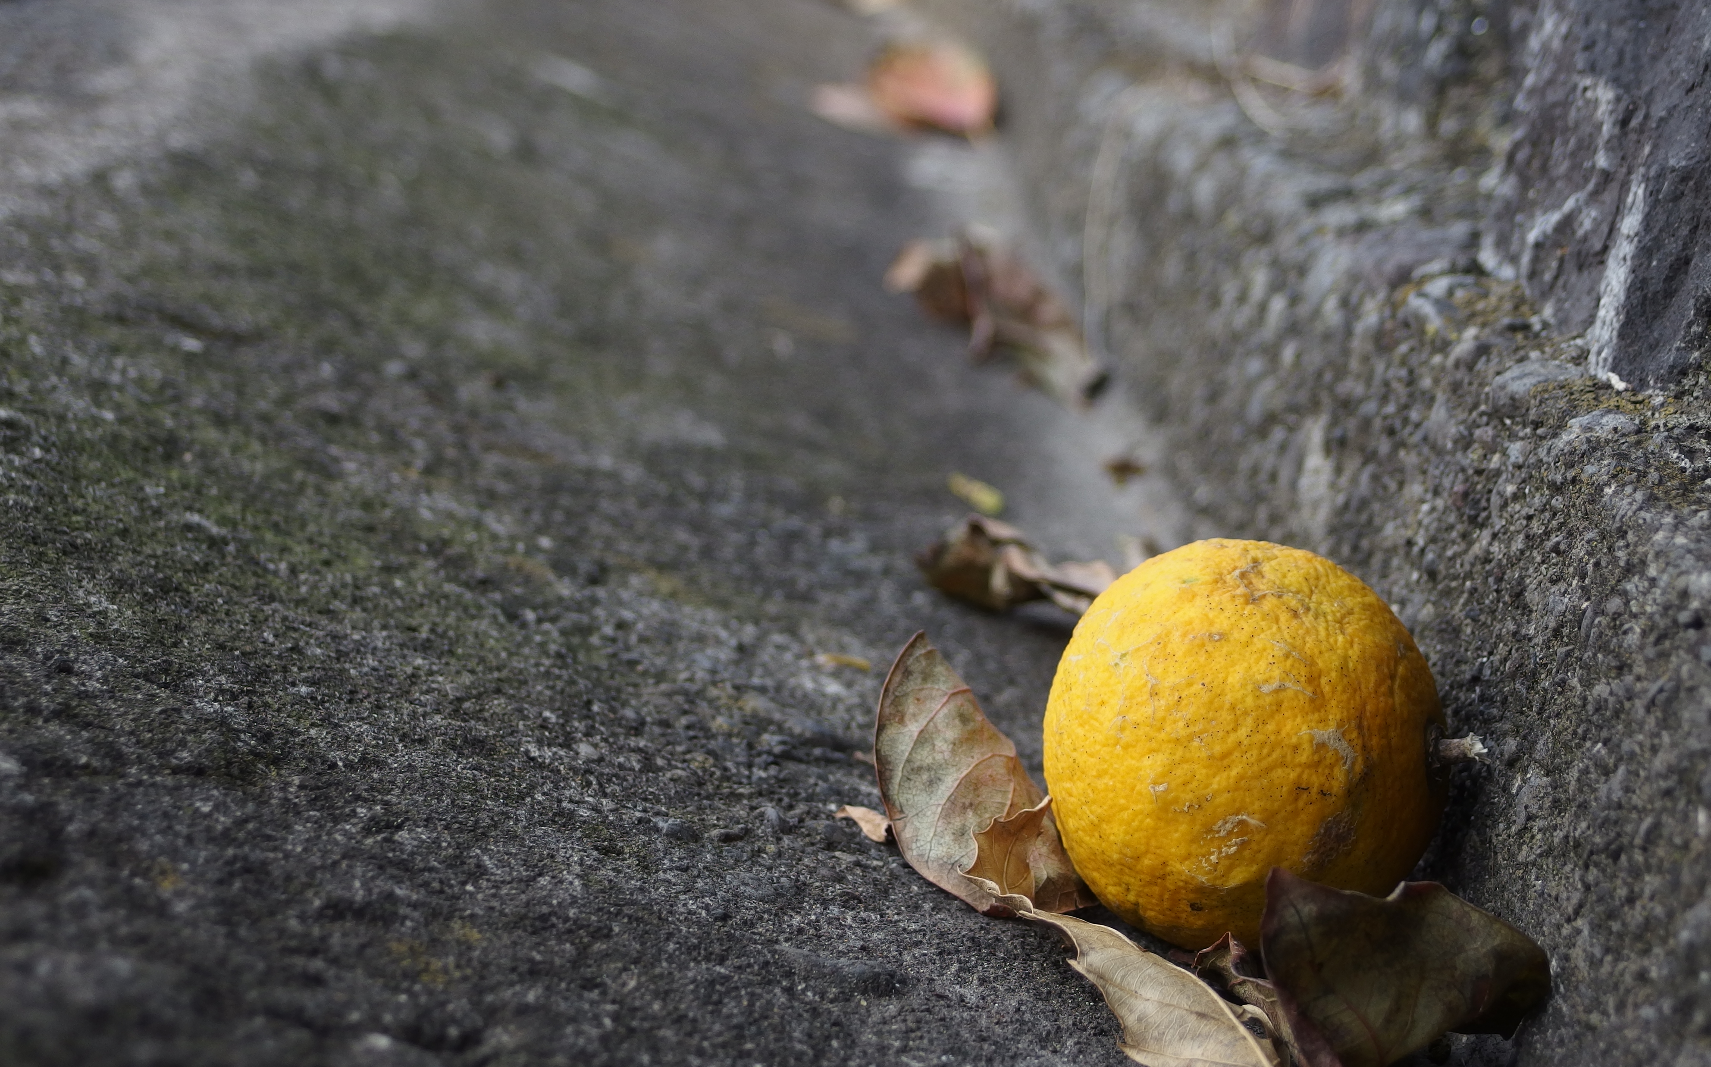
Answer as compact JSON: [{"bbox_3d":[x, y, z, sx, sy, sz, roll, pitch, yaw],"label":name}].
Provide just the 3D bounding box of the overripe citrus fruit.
[{"bbox_3d":[0.077,0.042,0.644,0.079,0.081,0.081,2,0,-5],"label":"overripe citrus fruit"}]

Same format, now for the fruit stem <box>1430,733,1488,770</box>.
[{"bbox_3d":[0.127,0.046,0.685,0.013,0.006,0.006,-6,0,19],"label":"fruit stem"}]

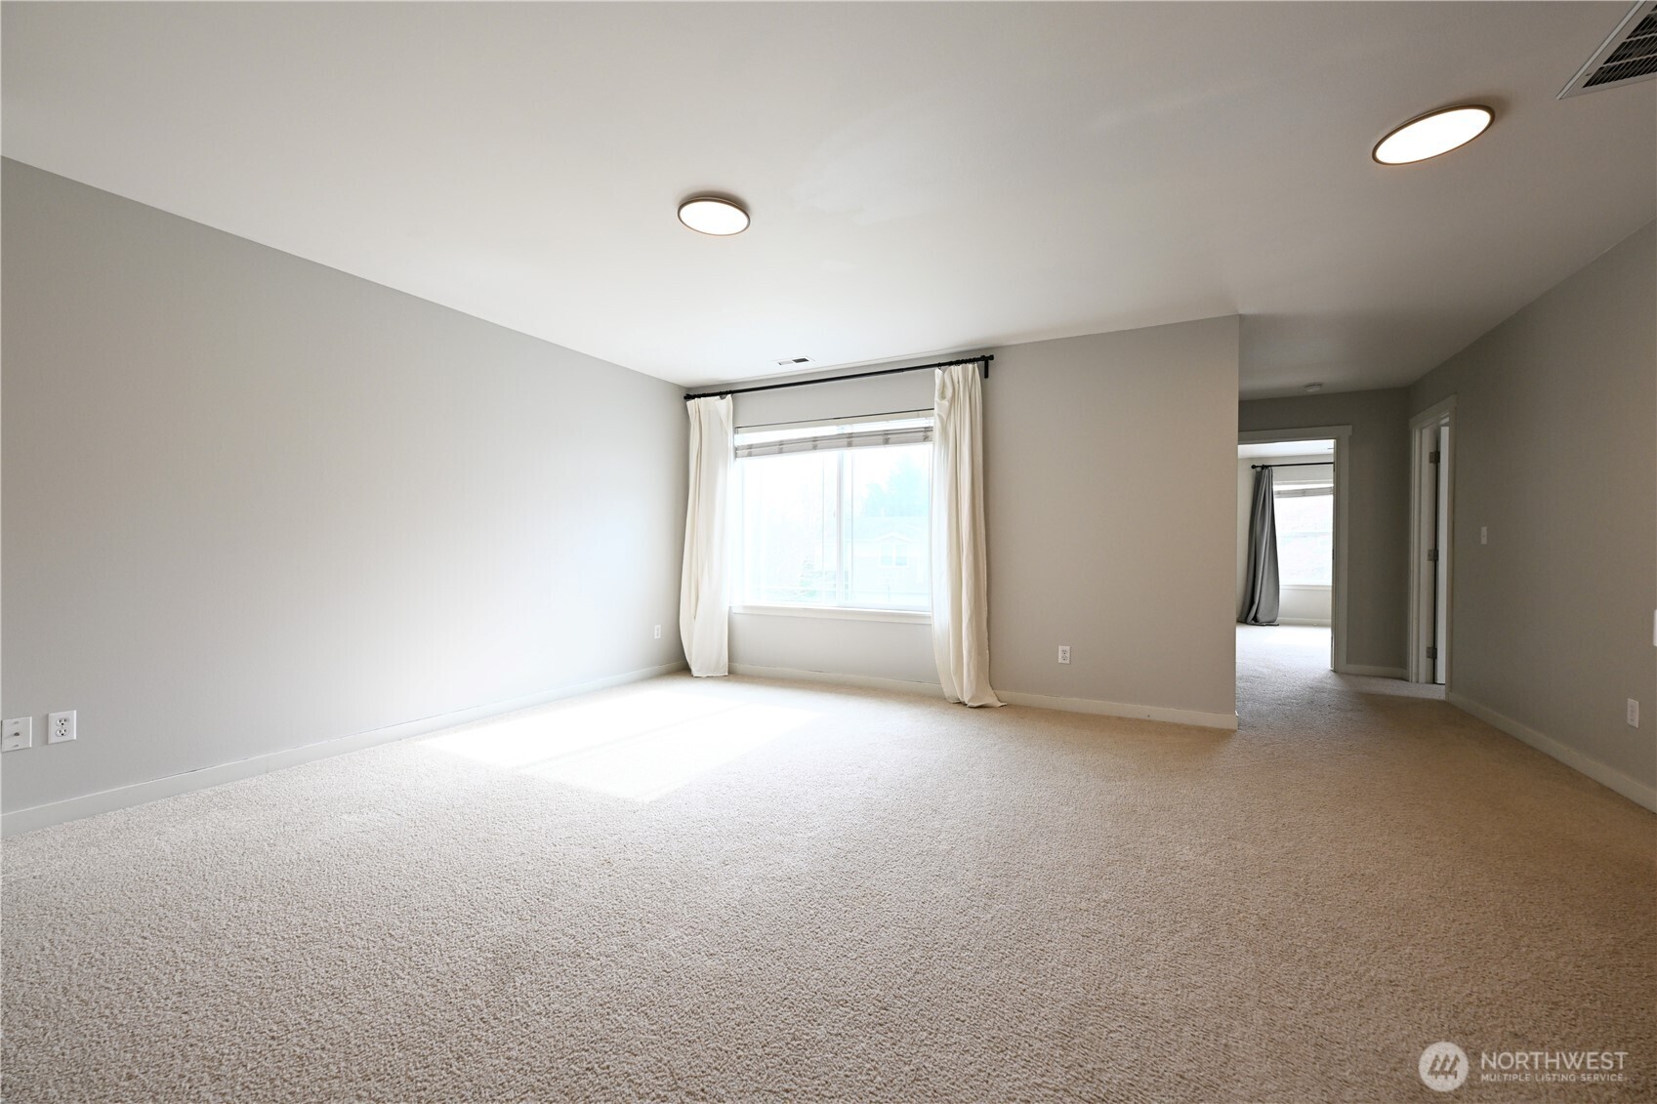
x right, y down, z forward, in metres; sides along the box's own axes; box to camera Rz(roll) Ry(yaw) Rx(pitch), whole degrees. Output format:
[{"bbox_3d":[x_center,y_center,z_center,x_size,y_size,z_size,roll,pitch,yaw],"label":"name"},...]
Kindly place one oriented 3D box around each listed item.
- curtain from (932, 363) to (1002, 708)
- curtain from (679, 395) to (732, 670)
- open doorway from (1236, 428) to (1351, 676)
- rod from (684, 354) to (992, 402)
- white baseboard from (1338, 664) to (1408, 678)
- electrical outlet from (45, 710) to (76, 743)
[{"bbox_3d":[0.932,-0.109,4.396,0.470,2.290,0.195,1,0,28],"label":"curtain"},{"bbox_3d":[-1.042,-0.135,5.337,0.450,2.300,0.210,1,0,28],"label":"curtain"},{"bbox_3d":[4.094,-0.021,5.811,0.970,2.150,0.130,1,0,28],"label":"open doorway"},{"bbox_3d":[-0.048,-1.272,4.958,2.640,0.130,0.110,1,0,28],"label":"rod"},{"bbox_3d":[4.644,1.015,5.463,0.405,0.088,0.017,1,0,28],"label":"white baseboard"},{"bbox_3d":[-2.883,0.662,2.429,0.009,0.114,0.071,1,0,28],"label":"electrical outlet"}]

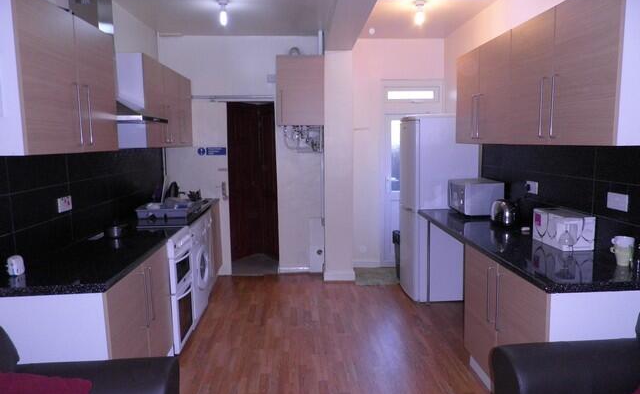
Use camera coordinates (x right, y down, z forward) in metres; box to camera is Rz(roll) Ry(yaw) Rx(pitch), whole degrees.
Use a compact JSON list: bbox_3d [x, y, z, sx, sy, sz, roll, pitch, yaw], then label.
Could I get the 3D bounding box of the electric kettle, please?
[{"bbox_3d":[1.414,0.119,3.393,0.214,0.199,0.160,-4,8,-22],"label":"electric kettle"}]

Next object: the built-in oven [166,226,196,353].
[{"bbox_3d":[-1.356,0.729,3.439,0.600,0.900,0.500,-1,7,-2],"label":"built-in oven"}]

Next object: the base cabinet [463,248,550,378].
[{"bbox_3d":[1.315,0.803,2.571,0.580,0.870,1.000,-1,7,-2],"label":"base cabinet"}]

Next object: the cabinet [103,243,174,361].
[{"bbox_3d":[-1.348,0.822,2.706,0.588,0.820,1.026,-1,7,-2],"label":"cabinet"}]

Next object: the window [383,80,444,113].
[{"bbox_3d":[1.122,-1.202,5.325,0.739,0.400,0.080,-1,7,-2],"label":"window"}]

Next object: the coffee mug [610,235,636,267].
[{"bbox_3d":[1.556,0.286,2.284,0.105,0.143,0.087,4,9,34],"label":"coffee mug"}]

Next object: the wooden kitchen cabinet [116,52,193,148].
[{"bbox_3d":[-1.572,-0.833,4.191,0.358,0.722,1.502,-1,7,-2],"label":"wooden kitchen cabinet"}]

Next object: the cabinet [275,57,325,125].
[{"bbox_3d":[-0.213,-1.142,4.866,0.506,0.720,0.372,-1,7,-2],"label":"cabinet"}]

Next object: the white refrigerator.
[{"bbox_3d":[1.192,0.108,4.495,0.600,1.775,0.580,-1,7,-2],"label":"white refrigerator"}]

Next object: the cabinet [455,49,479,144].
[{"bbox_3d":[1.362,-0.802,3.626,0.330,0.720,0.500,-1,7,-2],"label":"cabinet"}]

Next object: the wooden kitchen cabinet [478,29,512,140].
[{"bbox_3d":[1.395,-0.741,3.135,0.342,0.729,0.510,-1,7,-2],"label":"wooden kitchen cabinet"}]

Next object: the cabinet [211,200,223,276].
[{"bbox_3d":[-1.441,0.552,4.888,0.588,0.820,0.600,-1,7,-2],"label":"cabinet"}]

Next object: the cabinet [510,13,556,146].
[{"bbox_3d":[1.406,-0.679,2.639,0.330,0.720,0.500,-1,7,-2],"label":"cabinet"}]

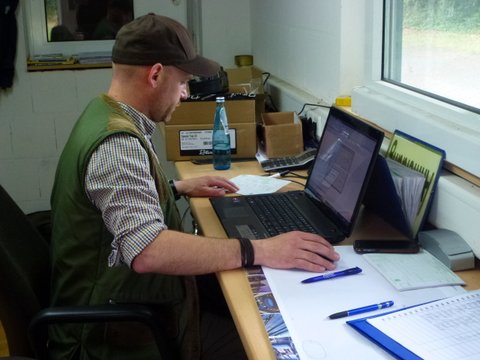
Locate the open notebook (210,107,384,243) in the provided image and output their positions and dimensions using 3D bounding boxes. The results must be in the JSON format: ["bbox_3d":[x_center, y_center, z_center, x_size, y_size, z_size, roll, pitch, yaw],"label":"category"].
[{"bbox_3d":[0.123,-0.013,1.759,0.348,0.261,0.370,-3,16,-10],"label":"open notebook"}]

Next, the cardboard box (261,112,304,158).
[{"bbox_3d":[0.147,-0.158,2.550,0.122,0.116,0.200,-1,16,-2],"label":"cardboard box"}]

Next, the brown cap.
[{"bbox_3d":[-0.190,-0.344,1.840,0.264,0.140,0.175,4,14,-16],"label":"brown cap"}]

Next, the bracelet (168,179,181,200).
[{"bbox_3d":[-0.182,0.028,2.022,0.032,0.050,0.056,-22,9,11],"label":"bracelet"}]

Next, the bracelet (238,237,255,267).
[{"bbox_3d":[0.014,0.153,1.526,0.026,0.055,0.062,2,14,-18],"label":"bracelet"}]

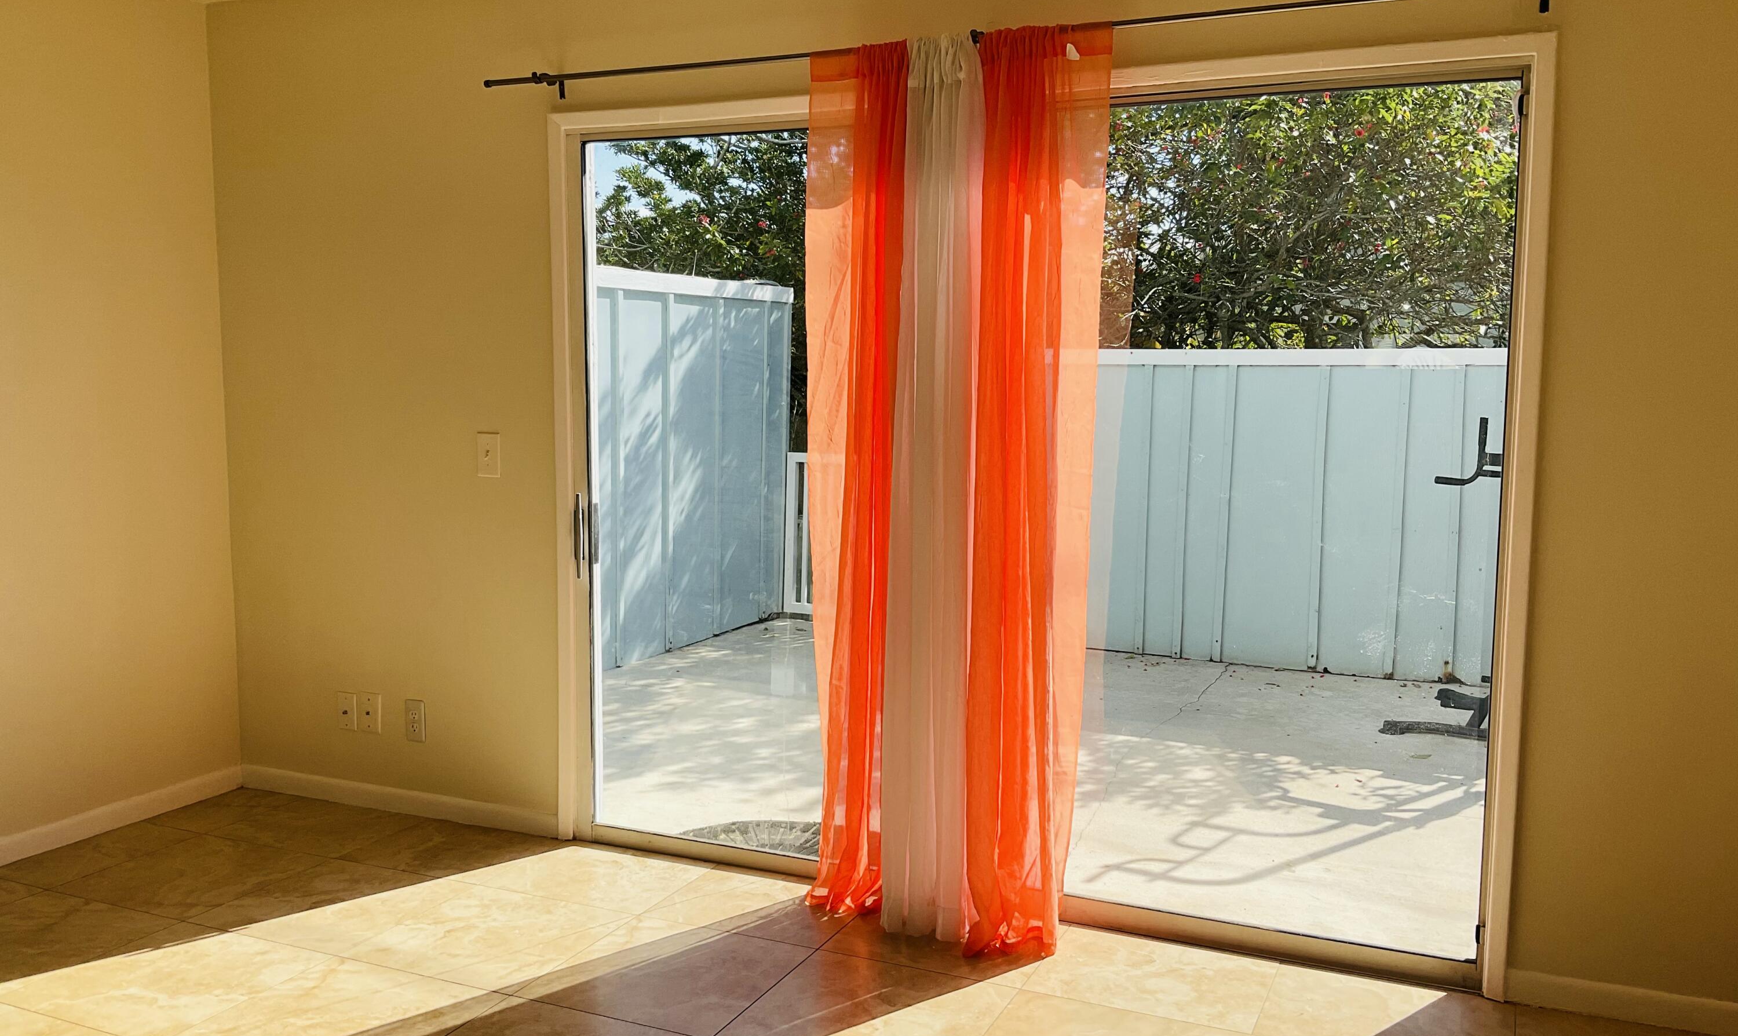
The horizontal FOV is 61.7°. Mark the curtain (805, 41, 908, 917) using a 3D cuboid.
[{"bbox_3d":[-0.046,-0.077,3.644,0.275,2.172,0.100,3,7,24],"label":"curtain"}]

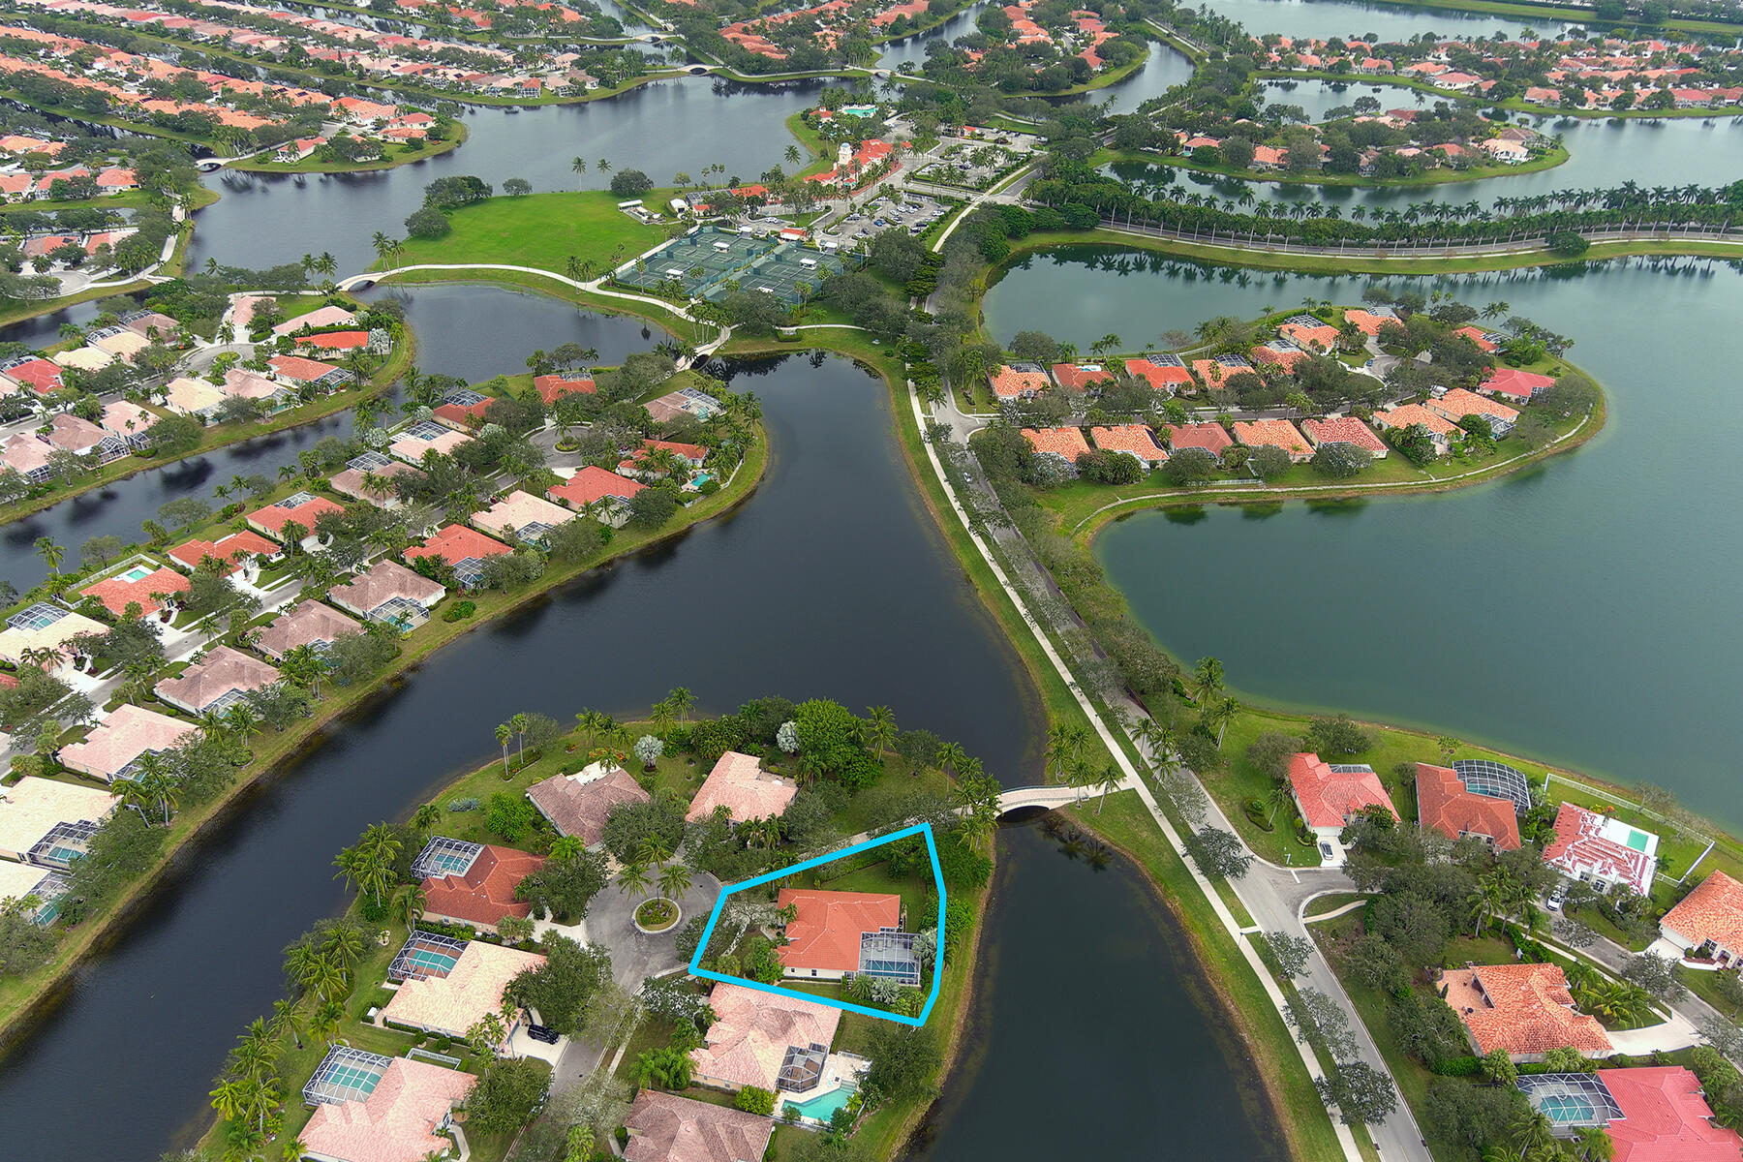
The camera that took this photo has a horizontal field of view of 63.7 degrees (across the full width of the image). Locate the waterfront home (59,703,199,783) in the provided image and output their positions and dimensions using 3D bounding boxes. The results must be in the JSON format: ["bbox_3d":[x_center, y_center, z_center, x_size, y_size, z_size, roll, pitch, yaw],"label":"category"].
[{"bbox_3d":[-155.704,33.846,294.710,21.700,5.800,18.500,13,34,19],"label":"waterfront home"}]

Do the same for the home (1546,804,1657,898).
[{"bbox_3d":[142.727,52.355,274.104,18.300,5.800,21.000,19,36,27],"label":"home"}]

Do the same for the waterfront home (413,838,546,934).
[{"bbox_3d":[-80.372,60.825,284.807,29.400,6.400,20.100,8,35,12],"label":"waterfront home"}]

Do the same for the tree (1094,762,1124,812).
[{"bbox_3d":[48.750,43.570,291.980,5.600,12.200,5.600,1,33,0],"label":"tree"}]

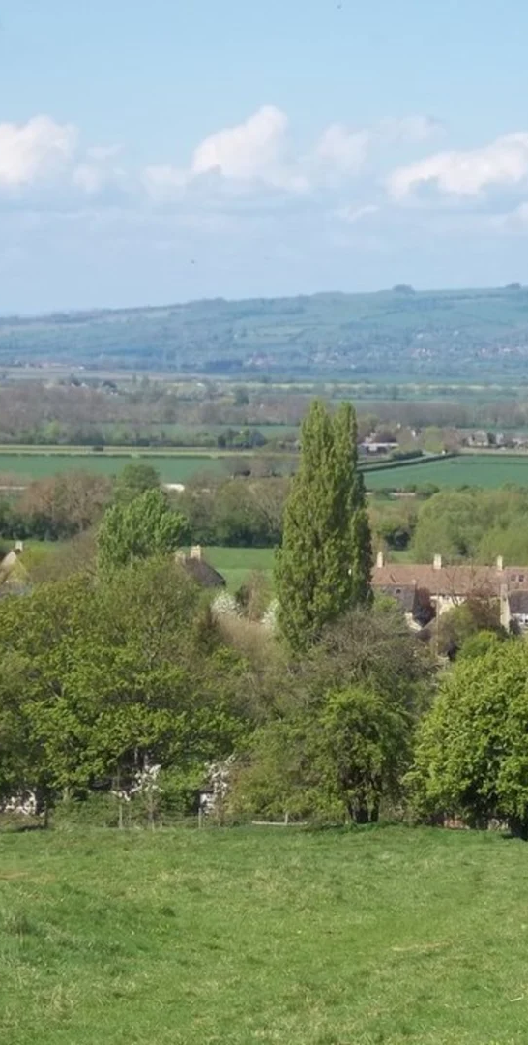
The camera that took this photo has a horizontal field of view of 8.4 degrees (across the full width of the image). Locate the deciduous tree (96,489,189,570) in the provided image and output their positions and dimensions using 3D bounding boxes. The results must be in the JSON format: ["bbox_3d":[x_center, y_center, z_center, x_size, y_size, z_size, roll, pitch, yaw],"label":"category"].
[{"bbox_3d":[-13.780,4.980,405.000,10.360,17.720,9.940,0,3,0],"label":"deciduous tree"}]

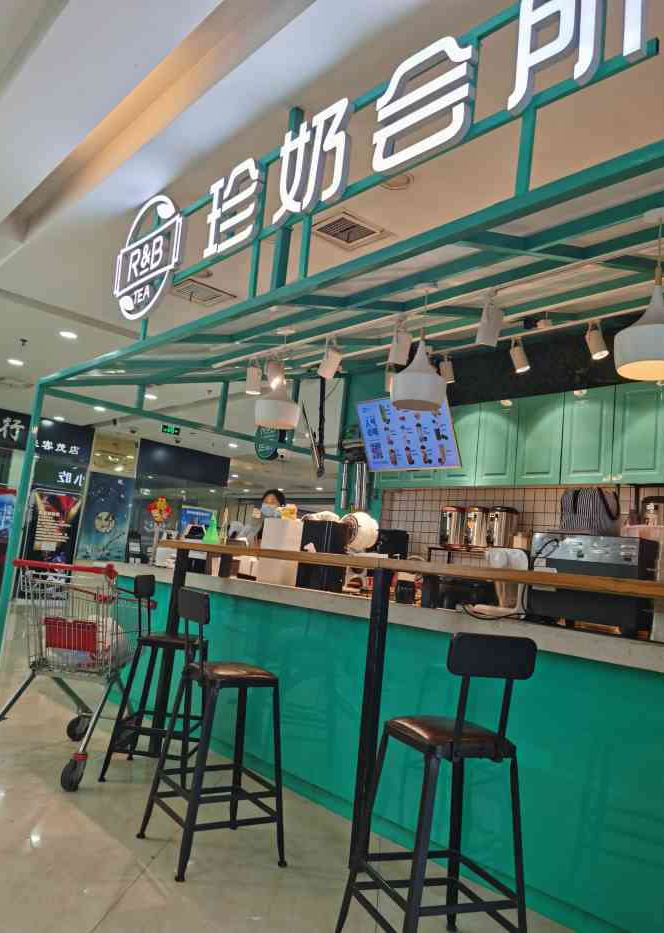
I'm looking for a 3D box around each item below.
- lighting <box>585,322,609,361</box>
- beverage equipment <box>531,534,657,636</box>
[{"bbox_3d":[1.811,-0.856,4.983,0.150,0.225,0.110,11,-10,-34],"label":"lighting"},{"bbox_3d":[1.142,0.490,3.003,0.420,0.370,0.464,12,-10,-39],"label":"beverage equipment"}]

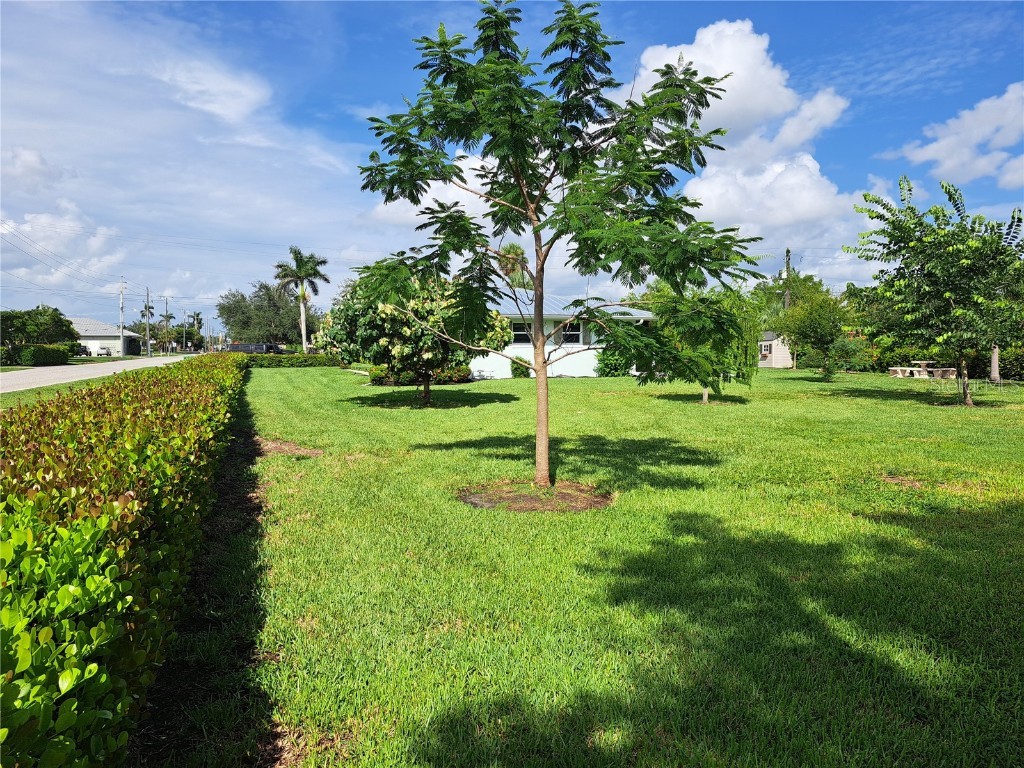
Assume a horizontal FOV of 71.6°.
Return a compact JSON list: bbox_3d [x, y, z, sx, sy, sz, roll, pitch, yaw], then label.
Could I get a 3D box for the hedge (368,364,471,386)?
[{"bbox_3d":[-3.557,-0.418,27.615,3.800,0.850,1.100,-1,3,-18],"label":"hedge"}]

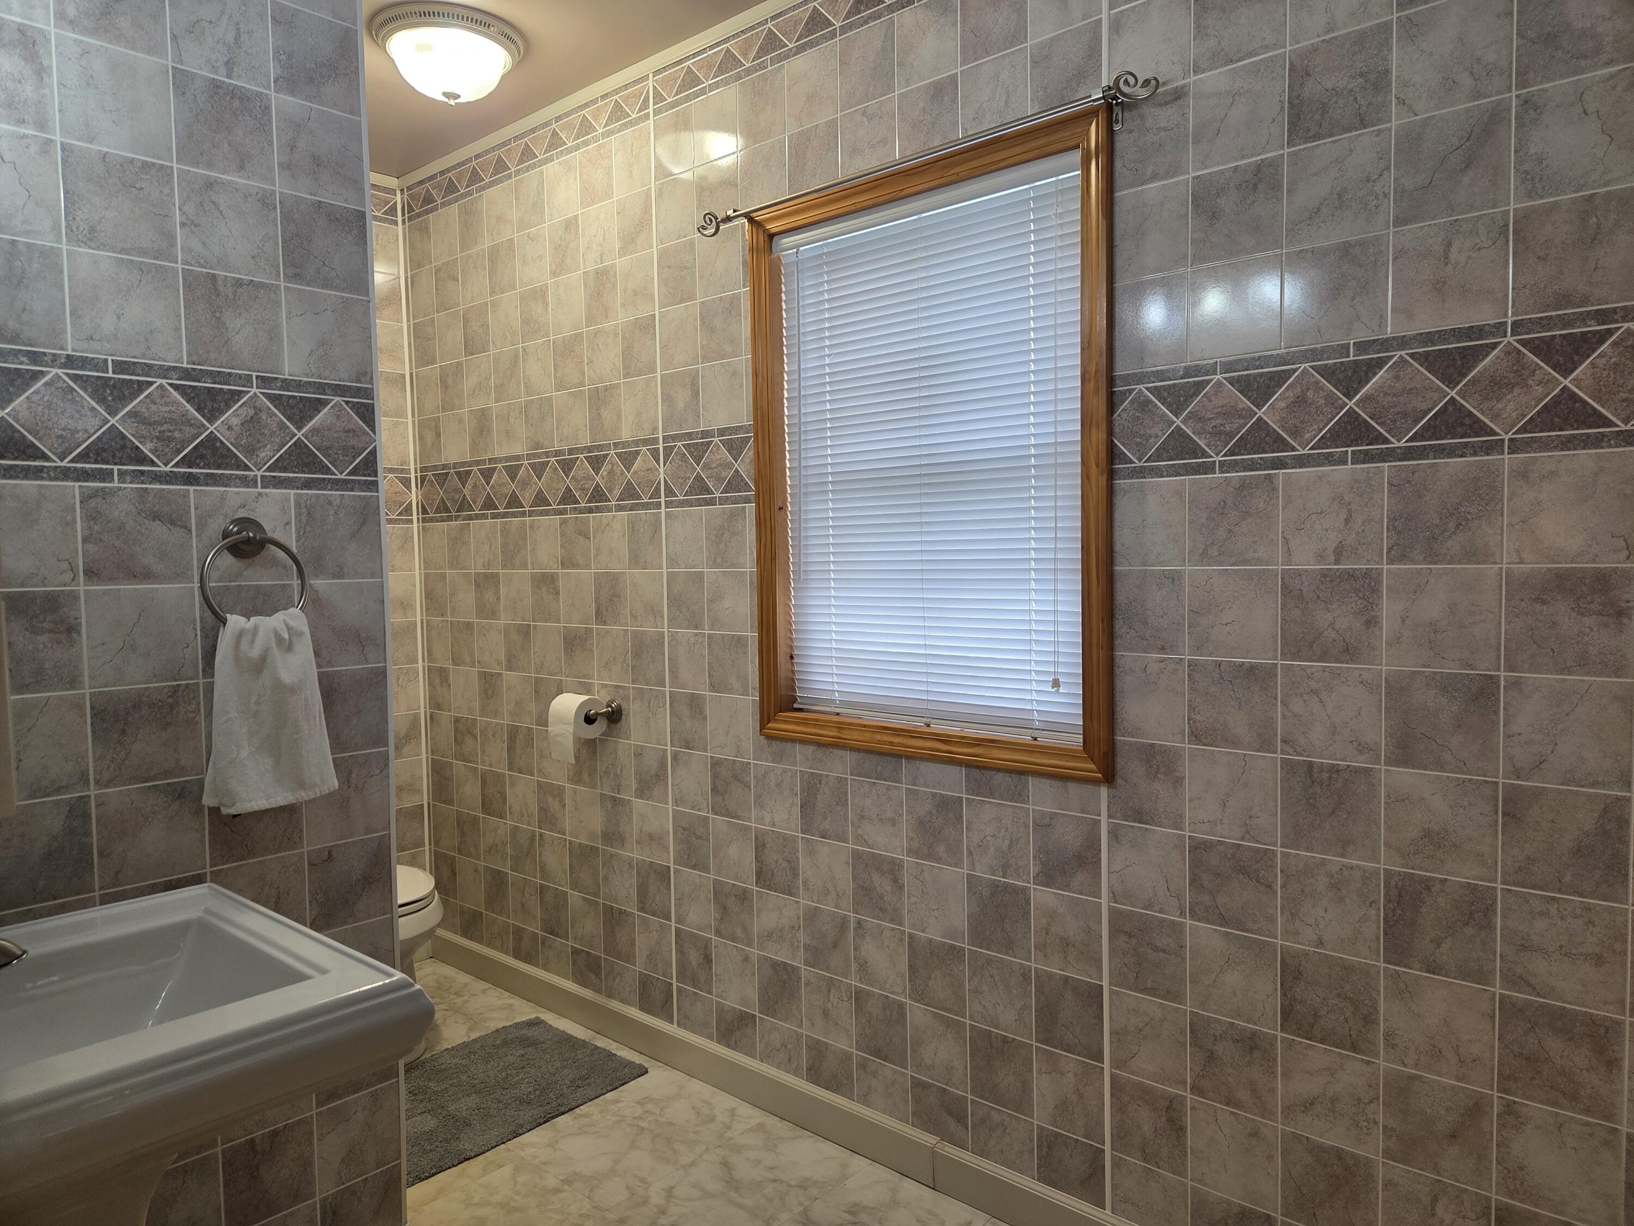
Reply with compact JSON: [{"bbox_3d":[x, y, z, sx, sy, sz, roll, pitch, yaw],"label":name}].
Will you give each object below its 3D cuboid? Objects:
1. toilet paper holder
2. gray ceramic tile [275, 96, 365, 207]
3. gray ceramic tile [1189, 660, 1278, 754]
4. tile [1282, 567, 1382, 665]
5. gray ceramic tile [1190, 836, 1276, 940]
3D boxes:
[{"bbox_3d":[-0.619,0.266,2.940,0.205,0.072,0.090,2,4,42],"label":"toilet paper holder"},{"bbox_3d":[-0.846,-0.780,1.851,0.010,0.153,0.150,2,4,42],"label":"gray ceramic tile"},{"bbox_3d":[0.691,0.153,1.798,0.150,0.150,0.010,2,4,42],"label":"gray ceramic tile"},{"bbox_3d":[0.805,0.004,1.692,0.150,0.150,0.010,2,4,42],"label":"tile"},{"bbox_3d":[0.697,0.457,1.815,0.150,0.150,0.010,2,4,42],"label":"gray ceramic tile"}]

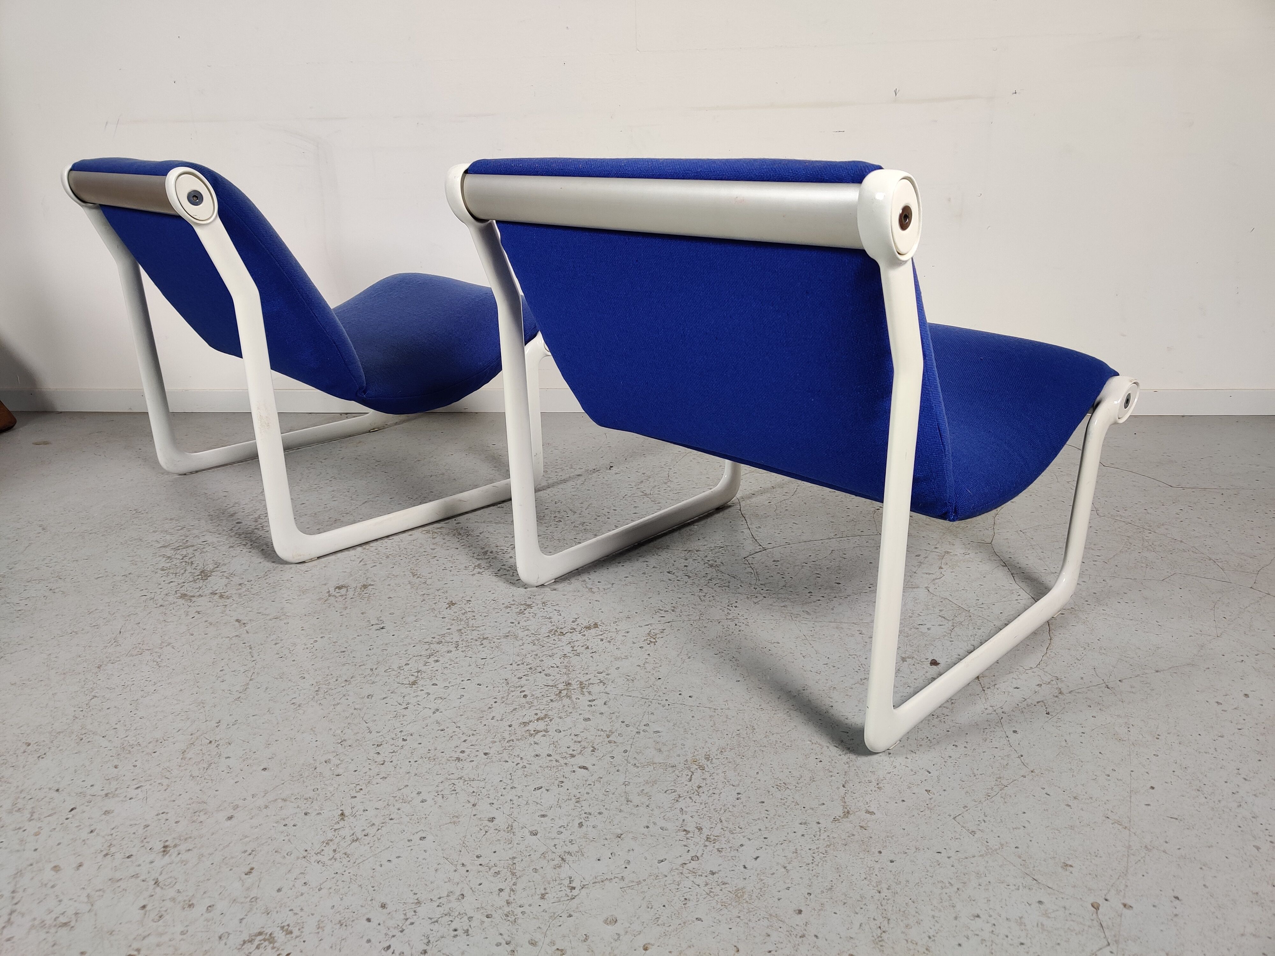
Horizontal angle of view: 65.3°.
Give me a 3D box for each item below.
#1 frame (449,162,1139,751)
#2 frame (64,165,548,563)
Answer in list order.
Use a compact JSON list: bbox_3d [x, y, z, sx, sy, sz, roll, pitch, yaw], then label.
[{"bbox_3d":[0.254,-0.129,1.509,0.748,0.693,0.713,-20,27,-41],"label":"frame"},{"bbox_3d":[-0.638,-0.315,2.082,0.748,0.702,0.713,-18,25,-37],"label":"frame"}]

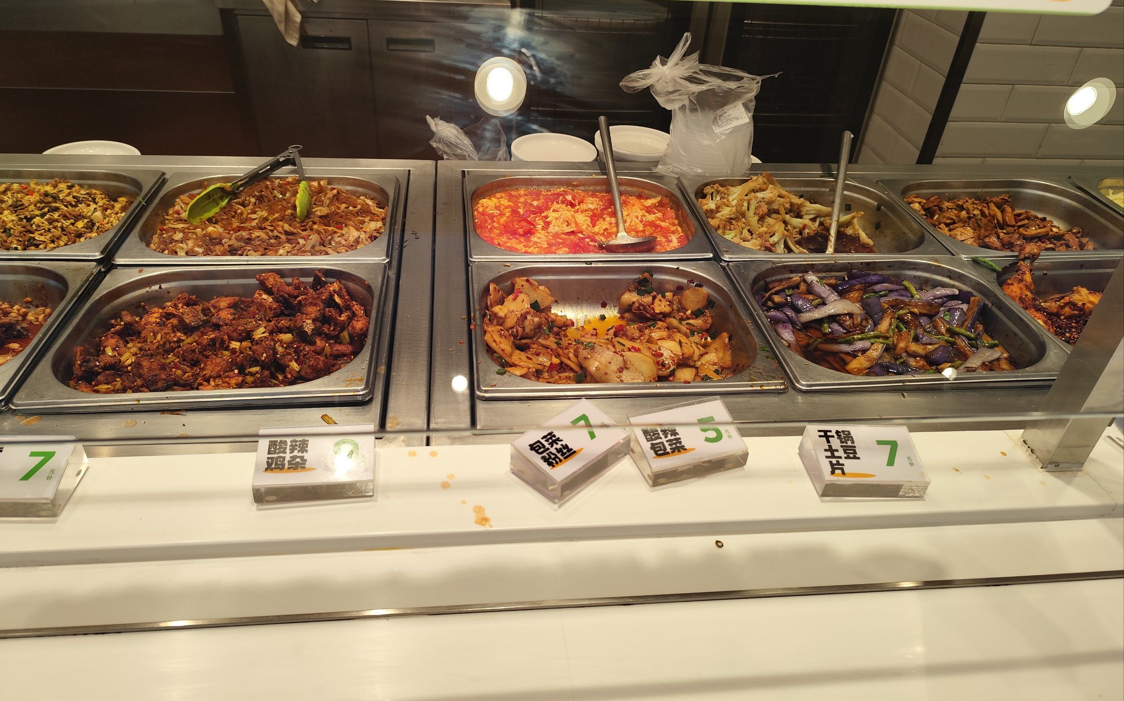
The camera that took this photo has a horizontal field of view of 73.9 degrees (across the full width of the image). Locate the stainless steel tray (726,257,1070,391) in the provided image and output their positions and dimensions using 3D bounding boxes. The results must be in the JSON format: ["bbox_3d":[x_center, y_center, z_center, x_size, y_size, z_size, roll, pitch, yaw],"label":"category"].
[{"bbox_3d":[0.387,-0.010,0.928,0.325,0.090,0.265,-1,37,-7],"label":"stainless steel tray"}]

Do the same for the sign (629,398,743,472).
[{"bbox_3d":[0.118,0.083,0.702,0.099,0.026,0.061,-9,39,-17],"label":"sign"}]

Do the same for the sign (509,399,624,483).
[{"bbox_3d":[0.009,0.088,0.670,0.059,0.031,0.094,32,45,33],"label":"sign"}]

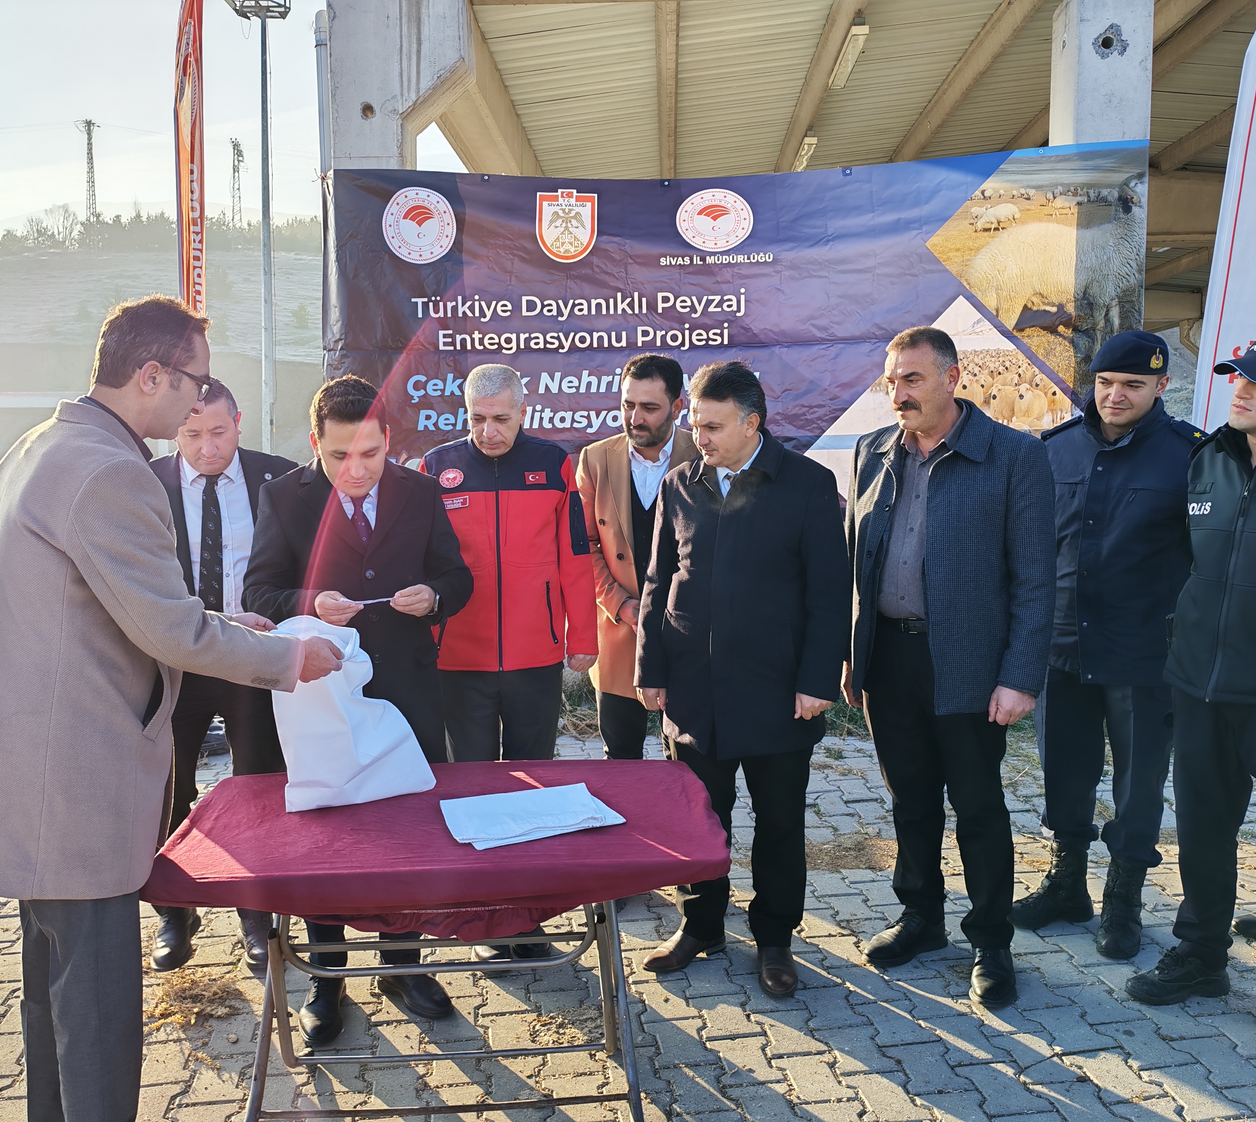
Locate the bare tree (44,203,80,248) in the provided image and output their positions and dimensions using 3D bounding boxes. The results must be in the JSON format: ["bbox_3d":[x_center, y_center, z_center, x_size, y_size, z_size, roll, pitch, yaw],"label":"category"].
[{"bbox_3d":[-96.955,-57.492,200.000,6.200,7.800,6.000,-3,6,-27],"label":"bare tree"}]

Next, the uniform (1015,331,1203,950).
[{"bbox_3d":[1.460,0.250,3.509,0.550,1.840,0.400,5,7,43],"label":"uniform"}]

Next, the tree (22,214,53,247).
[{"bbox_3d":[-101.262,-56.691,200.000,5.200,5.800,5.000,-3,6,-27],"label":"tree"}]

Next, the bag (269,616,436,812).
[{"bbox_3d":[-0.620,0.326,2.581,0.340,0.420,0.190,-3,6,-25],"label":"bag"}]

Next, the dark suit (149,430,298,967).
[{"bbox_3d":[-1.184,0.442,3.425,0.520,1.500,0.360,-1,5,-7],"label":"dark suit"}]

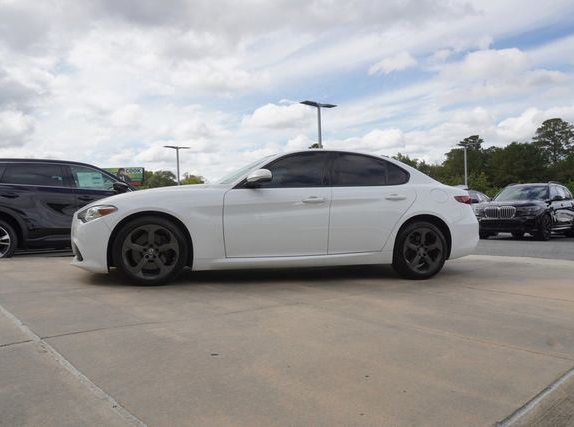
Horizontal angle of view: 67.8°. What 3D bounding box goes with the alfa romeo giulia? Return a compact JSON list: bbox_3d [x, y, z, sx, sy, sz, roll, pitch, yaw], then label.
[{"bbox_3d":[-0.008,-0.022,5.152,4.643,1.436,1.880,1,0,-15],"label":"alfa romeo giulia"}]

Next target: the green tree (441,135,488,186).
[{"bbox_3d":[24.900,-5.000,60.000,6.600,11.600,6.400,0,0,23],"label":"green tree"}]

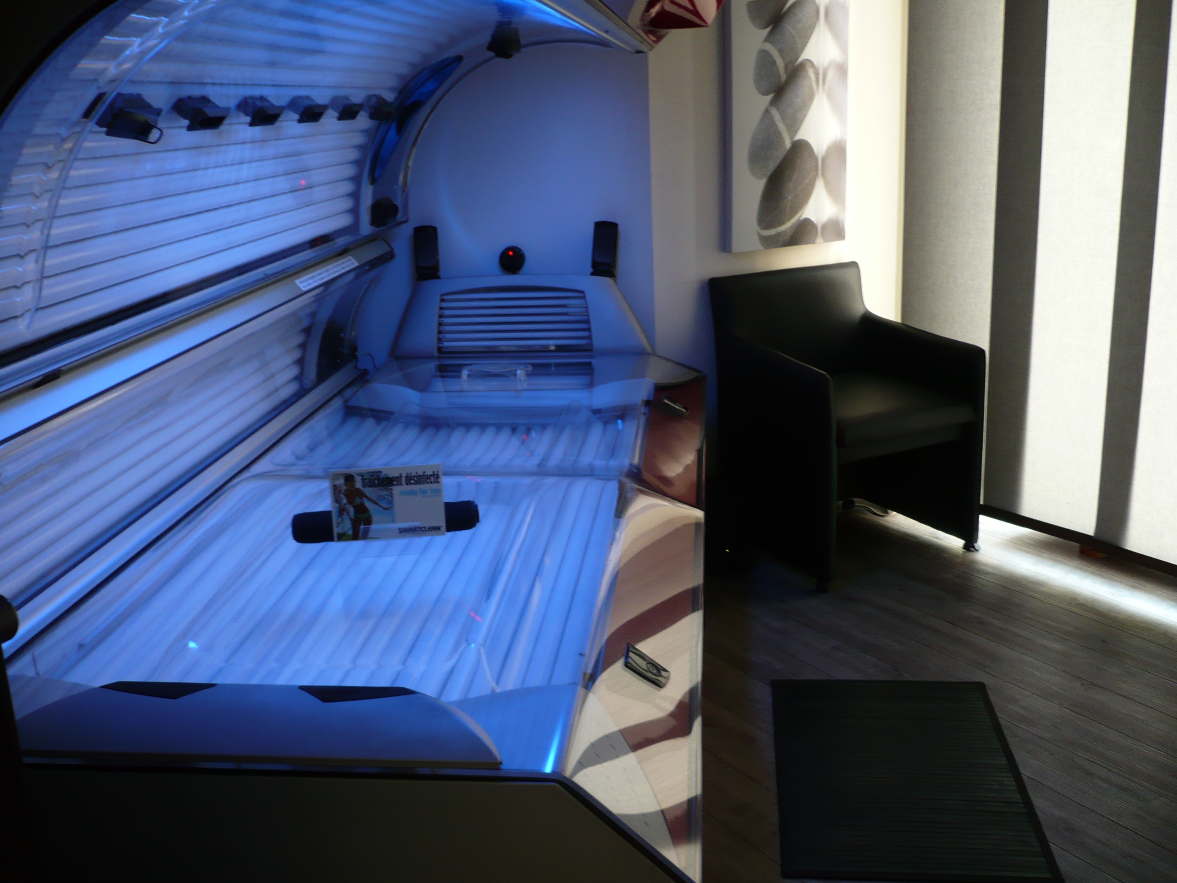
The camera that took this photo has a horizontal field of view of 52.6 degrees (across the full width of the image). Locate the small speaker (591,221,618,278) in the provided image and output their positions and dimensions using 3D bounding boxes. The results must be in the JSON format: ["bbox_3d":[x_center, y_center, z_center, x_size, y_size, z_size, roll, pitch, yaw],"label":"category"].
[{"bbox_3d":[0.050,-0.595,3.683,0.072,0.166,0.076,3,17,6],"label":"small speaker"}]

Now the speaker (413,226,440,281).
[{"bbox_3d":[-0.508,-0.593,3.750,0.072,0.166,0.076,-4,16,-4],"label":"speaker"}]

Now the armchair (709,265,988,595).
[{"bbox_3d":[0.779,-0.081,3.647,0.572,0.825,0.620,-10,18,-25],"label":"armchair"}]

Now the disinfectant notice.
[{"bbox_3d":[-0.391,0.120,2.320,0.214,0.140,0.012,-3,7,-3],"label":"disinfectant notice"}]

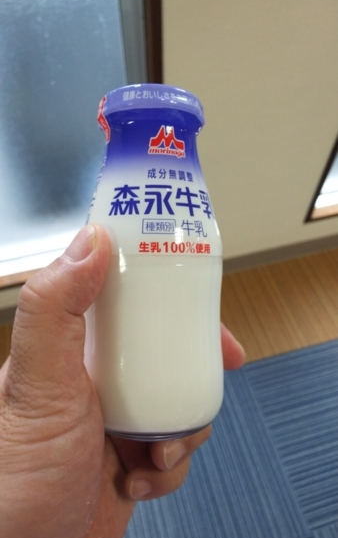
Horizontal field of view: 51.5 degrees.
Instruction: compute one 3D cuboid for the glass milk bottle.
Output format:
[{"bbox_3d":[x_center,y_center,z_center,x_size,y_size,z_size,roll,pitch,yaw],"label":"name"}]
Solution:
[{"bbox_3d":[-0.007,-0.003,0.155,0.061,0.061,0.135,-1,92,-21],"label":"glass milk bottle"}]

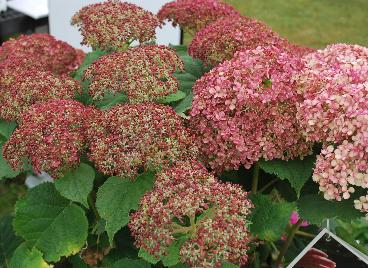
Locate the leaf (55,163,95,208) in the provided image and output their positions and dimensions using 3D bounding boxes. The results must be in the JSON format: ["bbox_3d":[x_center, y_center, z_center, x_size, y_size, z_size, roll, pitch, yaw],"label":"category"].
[{"bbox_3d":[-0.147,0.066,0.800,0.056,0.020,0.080,-17,56,-19],"label":"leaf"}]

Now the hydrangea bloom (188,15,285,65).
[{"bbox_3d":[0.087,-0.146,0.960,0.155,0.085,0.150,0,21,0],"label":"hydrangea bloom"}]

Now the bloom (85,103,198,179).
[{"bbox_3d":[-0.057,0.009,0.800,0.148,0.090,0.140,0,27,0],"label":"bloom"}]

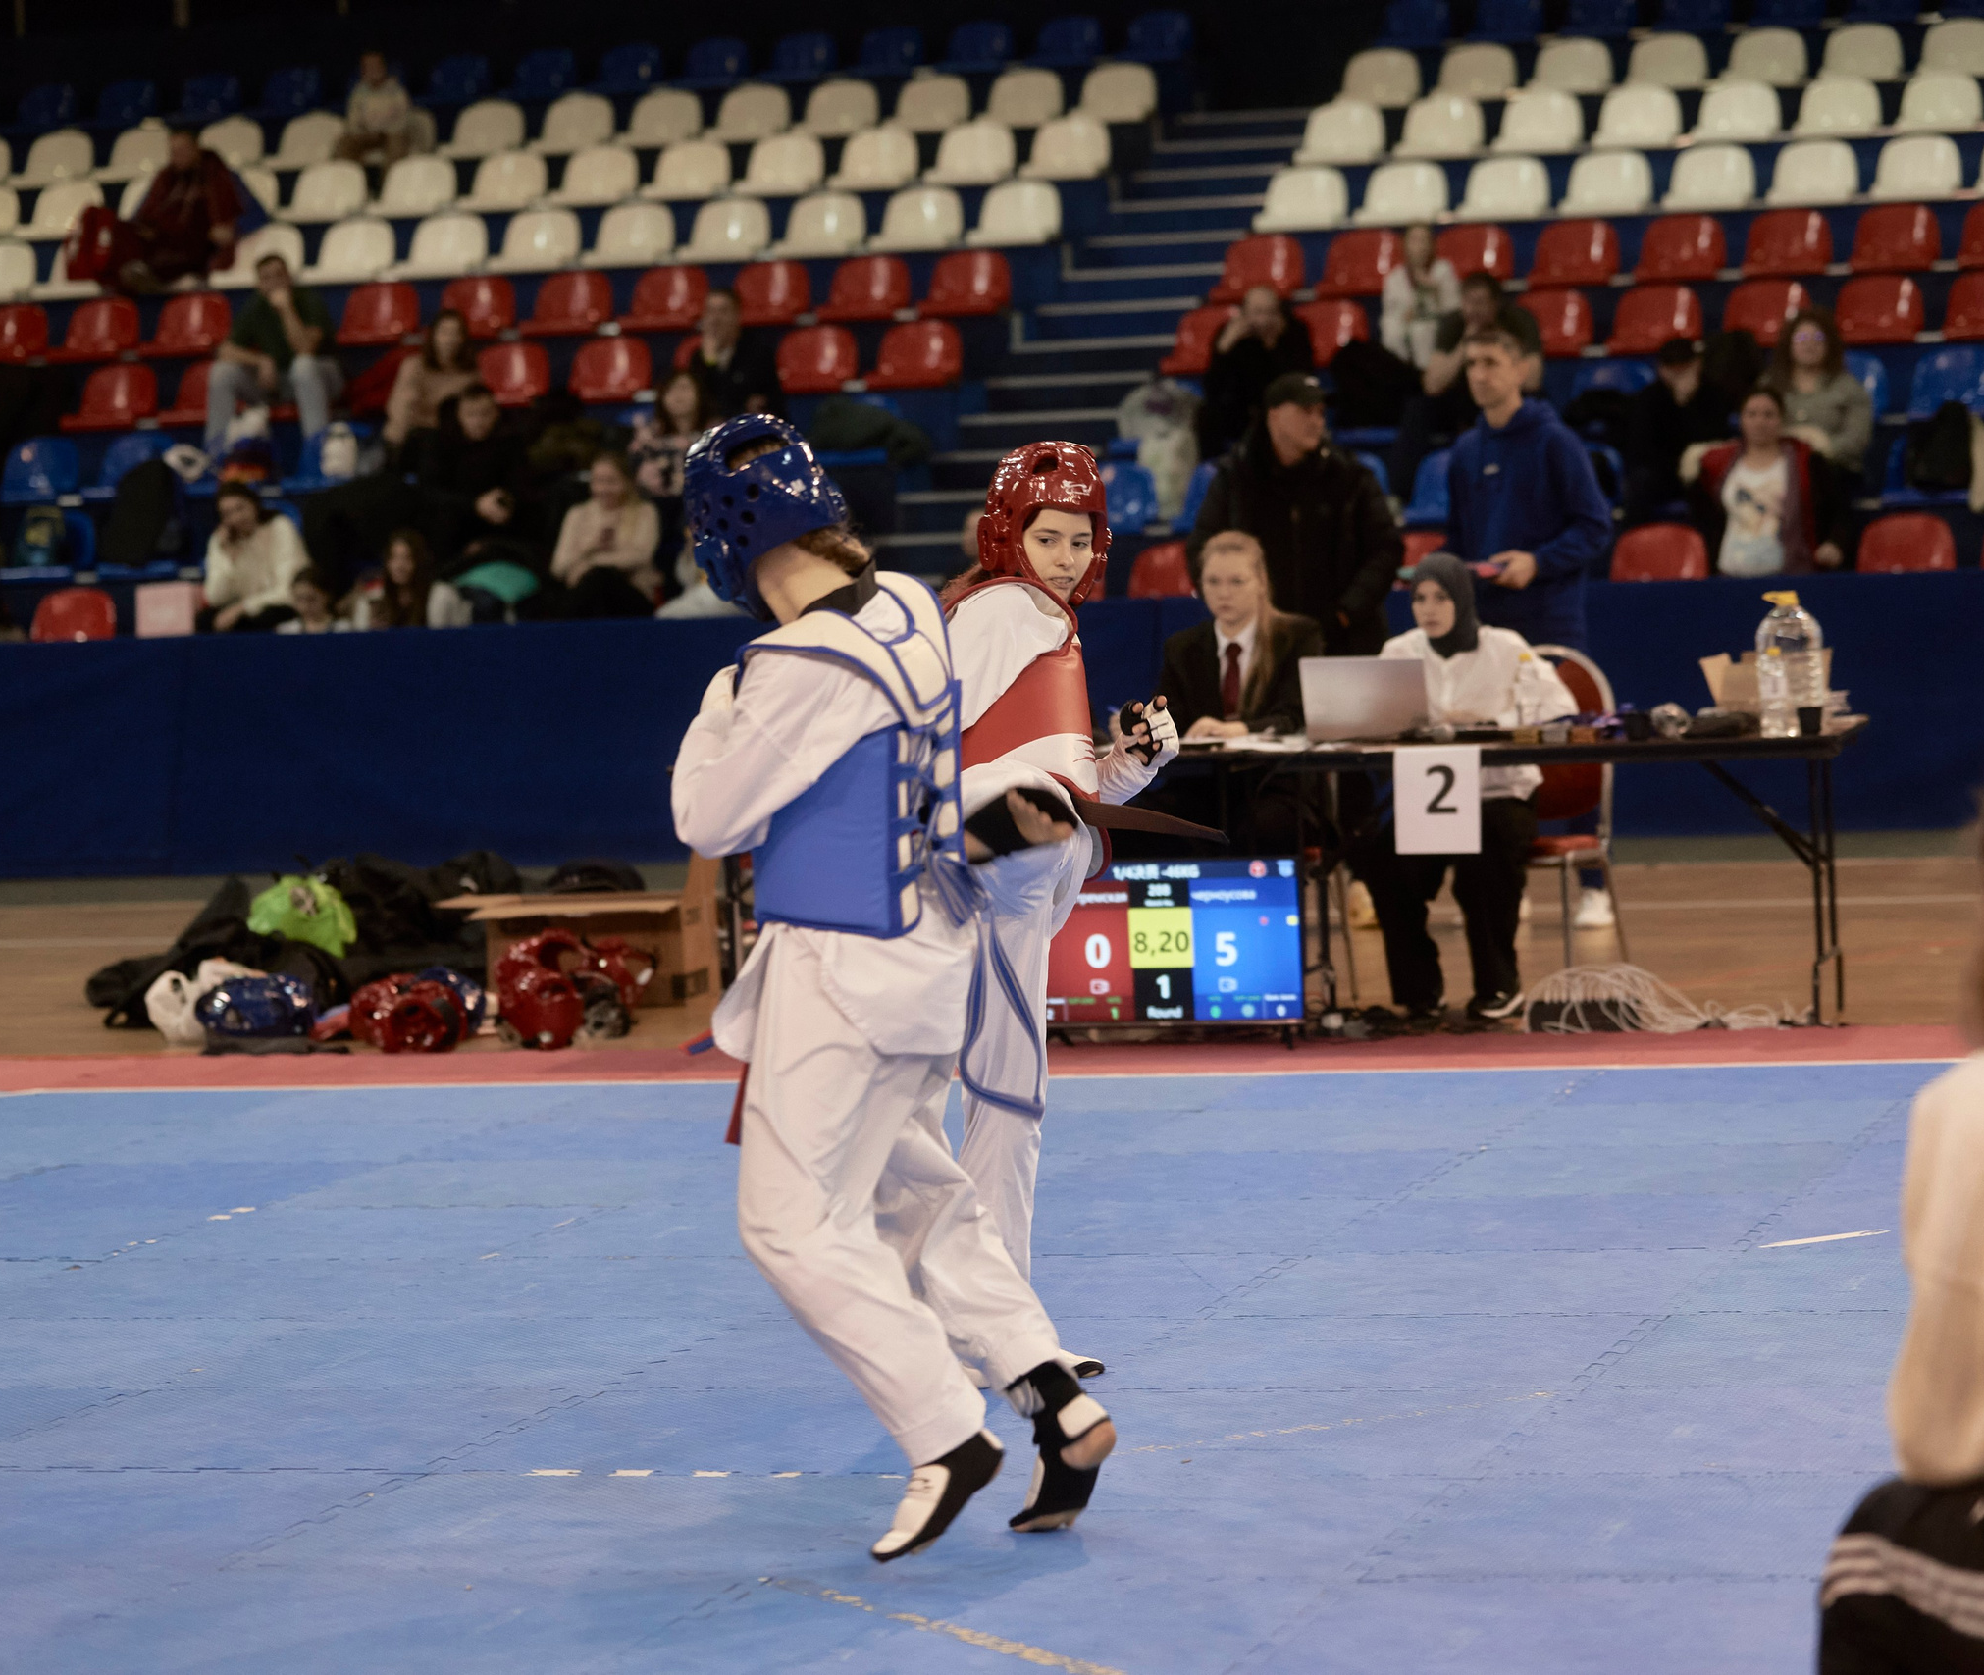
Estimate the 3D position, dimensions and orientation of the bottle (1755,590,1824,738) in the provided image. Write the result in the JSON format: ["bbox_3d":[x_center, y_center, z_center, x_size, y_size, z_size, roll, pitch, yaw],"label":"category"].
[{"bbox_3d":[2.007,-0.442,15.800,0.172,0.360,0.172,-1,3,15],"label":"bottle"}]

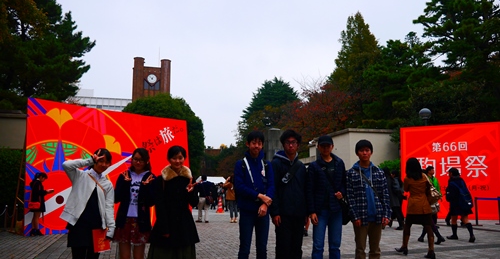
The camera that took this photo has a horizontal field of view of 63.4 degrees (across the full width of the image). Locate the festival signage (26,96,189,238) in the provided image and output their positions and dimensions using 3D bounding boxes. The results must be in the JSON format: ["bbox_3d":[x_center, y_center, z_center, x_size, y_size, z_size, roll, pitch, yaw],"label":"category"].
[{"bbox_3d":[-4.000,1.200,12.450,5.300,3.700,0.120,8,-20,-43],"label":"festival signage"}]

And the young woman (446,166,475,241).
[{"bbox_3d":[4.693,1.678,9.058,0.580,1.590,0.480,-6,-10,35],"label":"young woman"}]

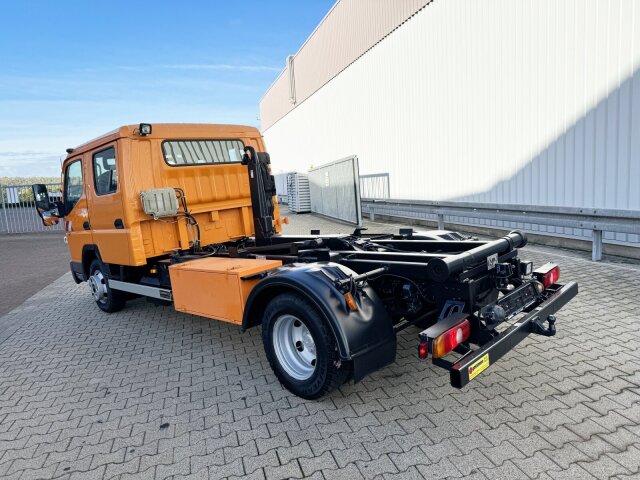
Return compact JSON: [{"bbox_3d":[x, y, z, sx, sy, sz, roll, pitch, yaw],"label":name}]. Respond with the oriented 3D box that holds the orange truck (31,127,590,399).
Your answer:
[{"bbox_3d":[-0.852,-0.214,4.962,6.330,2.290,2.220,3,10,44],"label":"orange truck"}]

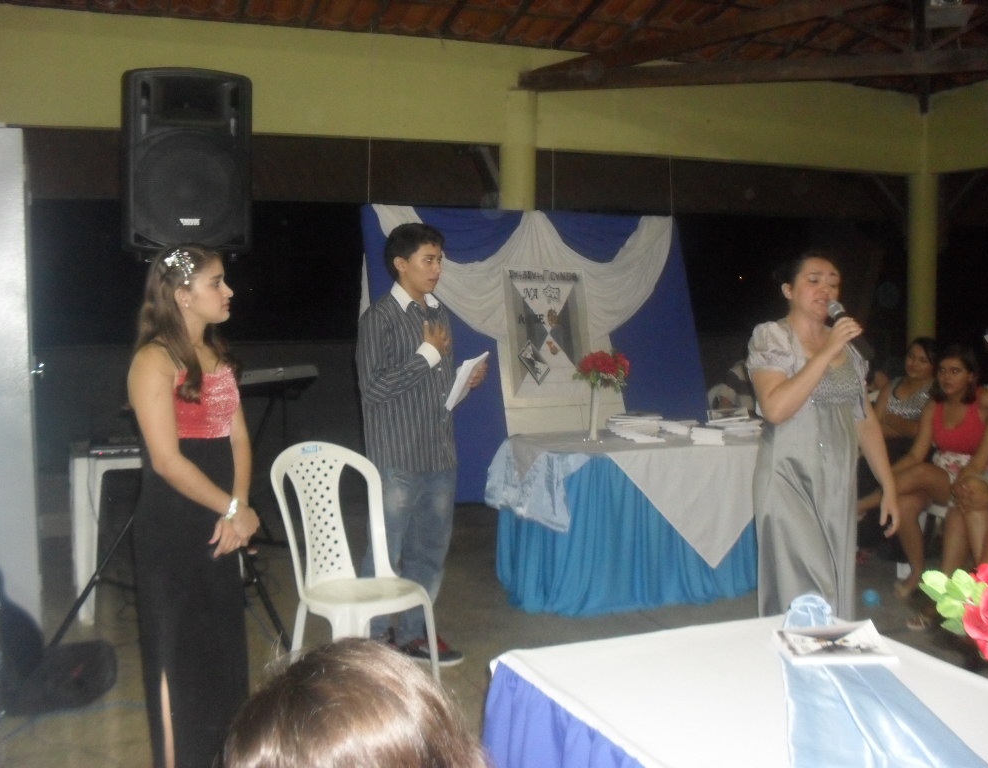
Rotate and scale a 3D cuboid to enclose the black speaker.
[{"bbox_3d":[-1.235,-0.872,4.142,0.450,0.700,0.400,-2,5,-24],"label":"black speaker"}]

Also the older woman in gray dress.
[{"bbox_3d":[1.160,0.298,3.757,0.540,1.570,0.420,-2,5,-20],"label":"older woman in gray dress"}]

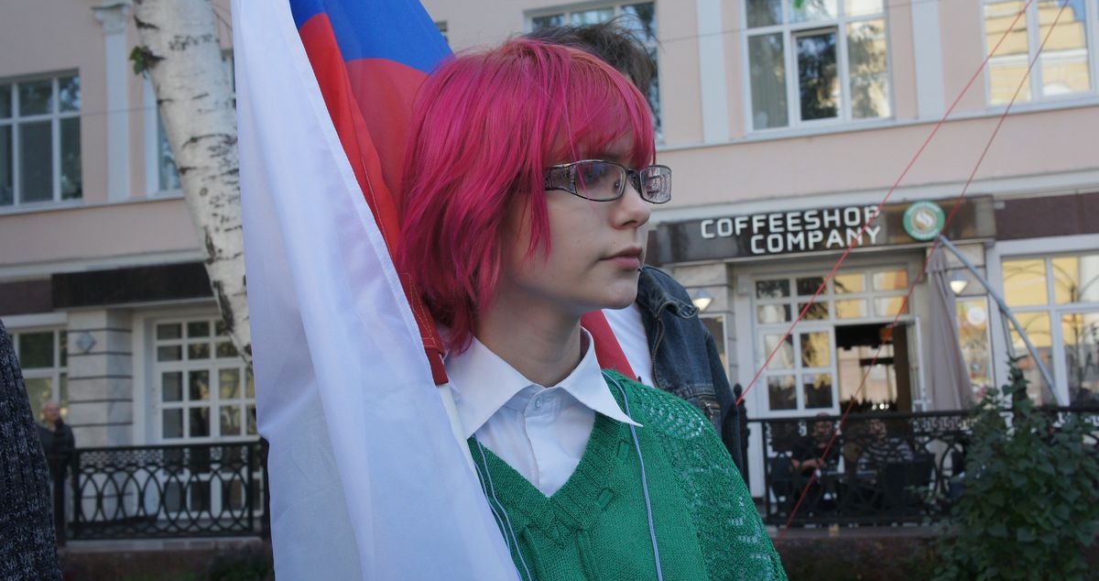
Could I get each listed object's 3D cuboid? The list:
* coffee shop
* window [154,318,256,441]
[{"bbox_3d":[3.553,0.809,15.347,4.013,3.488,1.100,-4,-6,15],"label":"coffee shop"},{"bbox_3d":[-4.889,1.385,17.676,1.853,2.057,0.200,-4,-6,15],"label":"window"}]

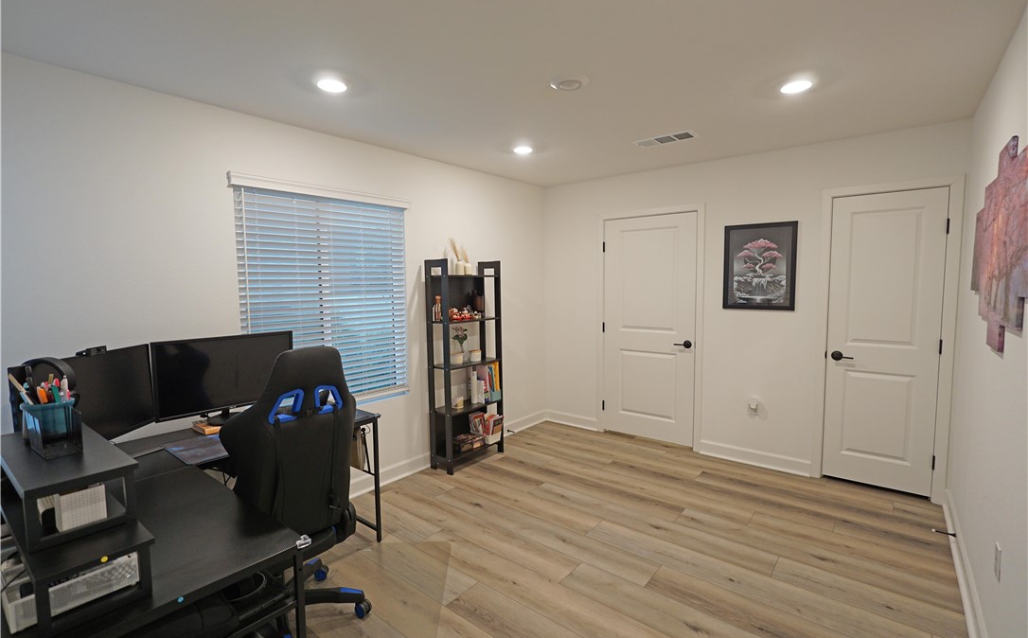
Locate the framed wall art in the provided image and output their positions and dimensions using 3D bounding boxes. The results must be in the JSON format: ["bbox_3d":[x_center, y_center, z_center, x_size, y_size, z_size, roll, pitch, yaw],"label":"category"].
[{"bbox_3d":[1.897,-0.400,3.535,0.500,0.661,0.030,3,6,38],"label":"framed wall art"}]

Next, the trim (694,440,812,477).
[{"bbox_3d":[1.904,1.111,3.665,0.815,0.105,0.018,3,6,38],"label":"trim"}]

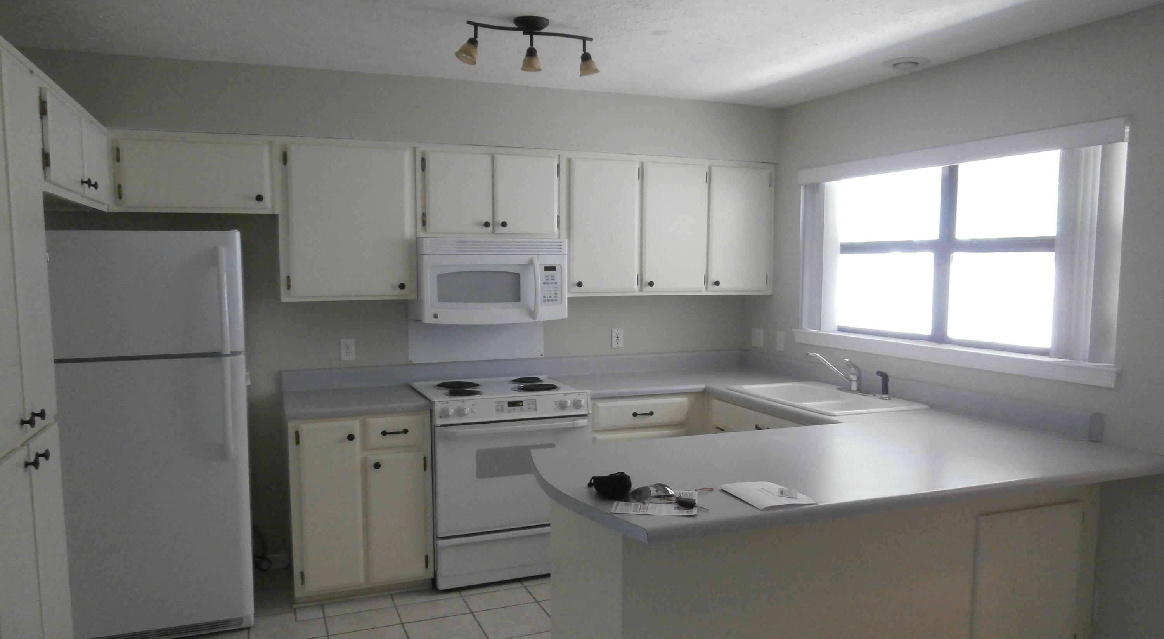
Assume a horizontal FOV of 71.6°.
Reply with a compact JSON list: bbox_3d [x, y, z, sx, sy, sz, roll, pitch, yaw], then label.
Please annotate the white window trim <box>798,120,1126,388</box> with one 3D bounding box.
[{"bbox_3d":[1.573,-0.289,3.685,0.141,0.939,1.828,-1,4,-22],"label":"white window trim"}]

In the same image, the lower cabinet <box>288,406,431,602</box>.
[{"bbox_3d":[-1.111,0.829,3.976,0.631,0.848,0.626,-1,4,-22],"label":"lower cabinet"}]

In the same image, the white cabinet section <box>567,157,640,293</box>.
[{"bbox_3d":[0.064,-0.514,4.505,0.437,0.733,0.326,-2,5,-23],"label":"white cabinet section"}]

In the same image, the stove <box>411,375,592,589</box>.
[{"bbox_3d":[-0.432,0.801,4.179,0.776,0.909,0.712,-1,4,-22],"label":"stove"}]

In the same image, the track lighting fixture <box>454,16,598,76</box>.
[{"bbox_3d":[-0.186,-0.987,2.896,0.550,0.192,0.151,-1,4,-22],"label":"track lighting fixture"}]

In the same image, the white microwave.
[{"bbox_3d":[-0.499,-0.211,4.248,0.765,0.420,0.424,-1,4,-22],"label":"white microwave"}]

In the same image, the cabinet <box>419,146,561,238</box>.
[{"bbox_3d":[-0.520,-0.652,4.266,0.760,0.444,0.338,-1,4,-22],"label":"cabinet"}]

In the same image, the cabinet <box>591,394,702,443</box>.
[{"bbox_3d":[0.227,0.798,4.512,0.677,0.853,0.626,-1,4,-22],"label":"cabinet"}]

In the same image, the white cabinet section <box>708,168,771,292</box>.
[{"bbox_3d":[0.873,-0.536,4.855,0.452,0.733,0.326,-2,5,-23],"label":"white cabinet section"}]

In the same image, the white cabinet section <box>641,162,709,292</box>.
[{"bbox_3d":[0.465,-0.525,4.678,0.437,0.733,0.326,-2,5,-23],"label":"white cabinet section"}]

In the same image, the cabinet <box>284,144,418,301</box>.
[{"bbox_3d":[-1.174,-0.478,4.015,0.632,0.759,0.338,-1,4,-22],"label":"cabinet"}]

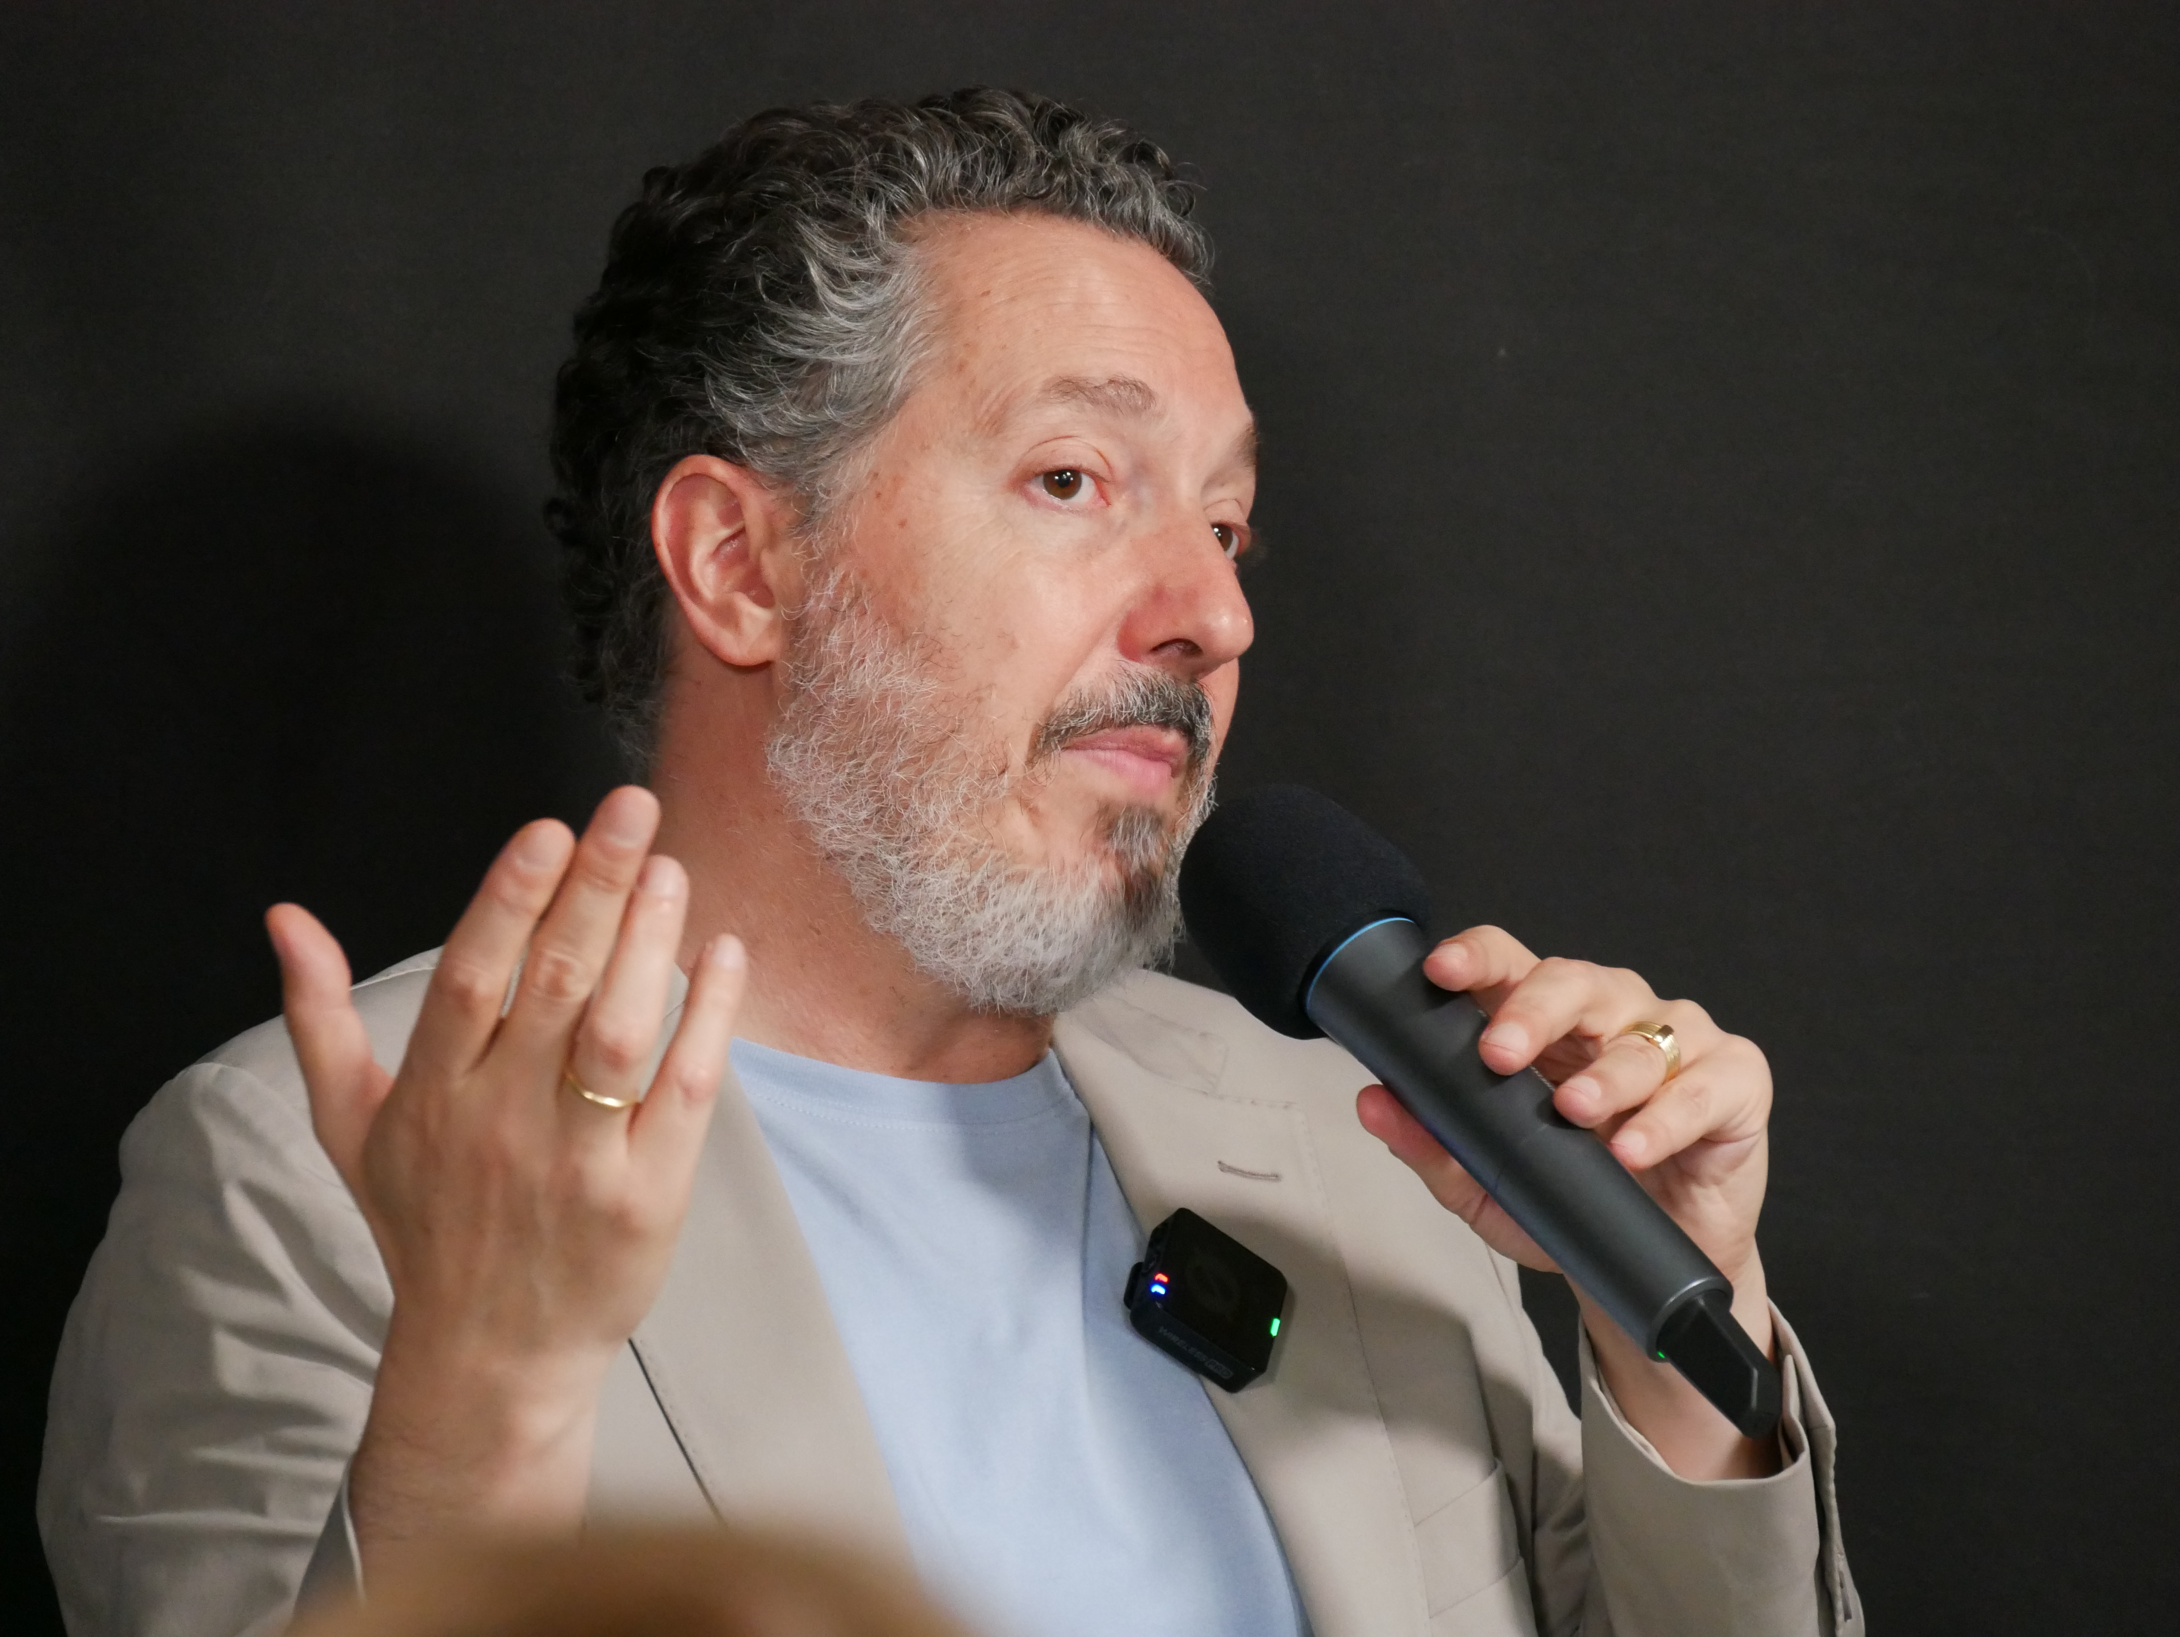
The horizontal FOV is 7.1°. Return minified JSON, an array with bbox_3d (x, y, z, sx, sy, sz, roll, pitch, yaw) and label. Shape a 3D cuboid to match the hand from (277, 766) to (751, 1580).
[{"bbox_3d":[-0.172,0.104,5.200,0.141,0.230,0.088,6,12,-1],"label":"hand"}]

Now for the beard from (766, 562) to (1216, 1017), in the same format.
[{"bbox_3d":[-0.012,-0.013,5.410,0.152,0.138,0.113,12,-14,-43],"label":"beard"}]

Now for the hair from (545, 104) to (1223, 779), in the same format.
[{"bbox_3d":[-0.059,-0.111,5.480,0.183,0.217,0.213,12,-14,-43],"label":"hair"}]

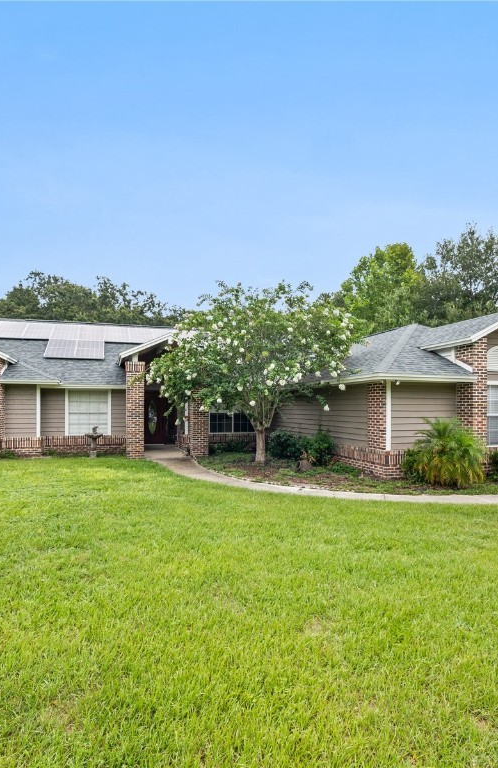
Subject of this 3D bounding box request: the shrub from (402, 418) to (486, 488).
[{"bbox_3d":[4.133,1.443,8.800,1.650,1.450,1.550,1,-3,-16],"label":"shrub"}]

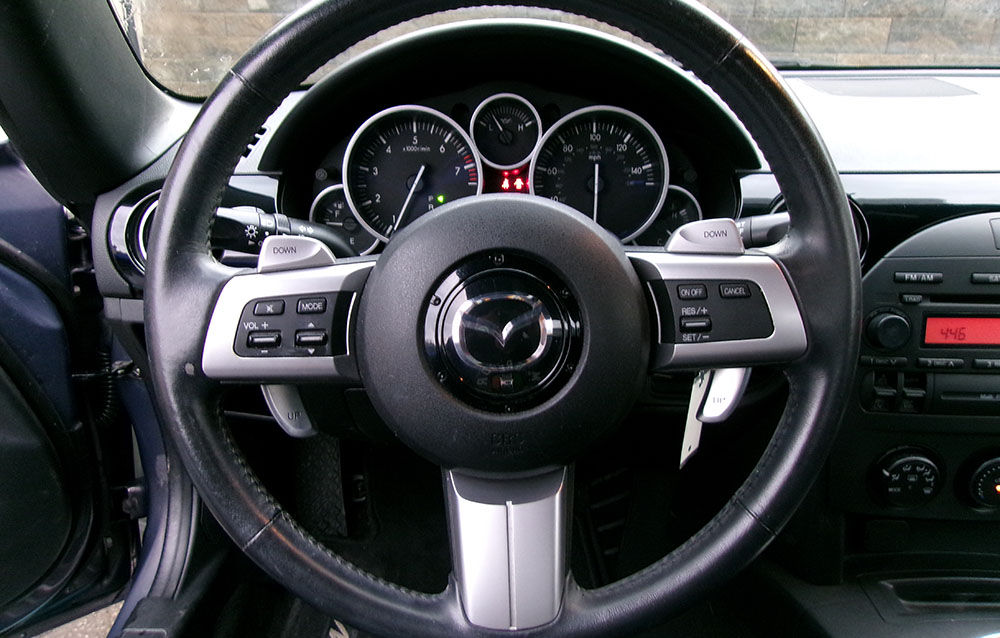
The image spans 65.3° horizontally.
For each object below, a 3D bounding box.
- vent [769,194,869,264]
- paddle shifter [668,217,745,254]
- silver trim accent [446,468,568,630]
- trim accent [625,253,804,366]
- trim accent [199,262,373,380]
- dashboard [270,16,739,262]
[{"bbox_3d":[0.247,-0.065,0.608,0.080,0.080,0.045,0,7,0],"label":"vent"},{"bbox_3d":[0.110,-0.044,0.419,0.043,0.021,0.020,0,-5,0],"label":"paddle shifter"},{"bbox_3d":[0.004,0.121,0.408,0.063,0.085,0.026,0,-3,0],"label":"silver trim accent"},{"bbox_3d":[0.115,-0.005,0.414,0.093,0.062,0.024,0,-3,0],"label":"trim accent"},{"bbox_3d":[-0.113,0.000,0.414,0.090,0.063,0.024,0,-3,0],"label":"trim accent"},{"bbox_3d":[0.006,-0.135,0.615,0.355,0.185,0.150,0,8,0],"label":"dashboard"}]

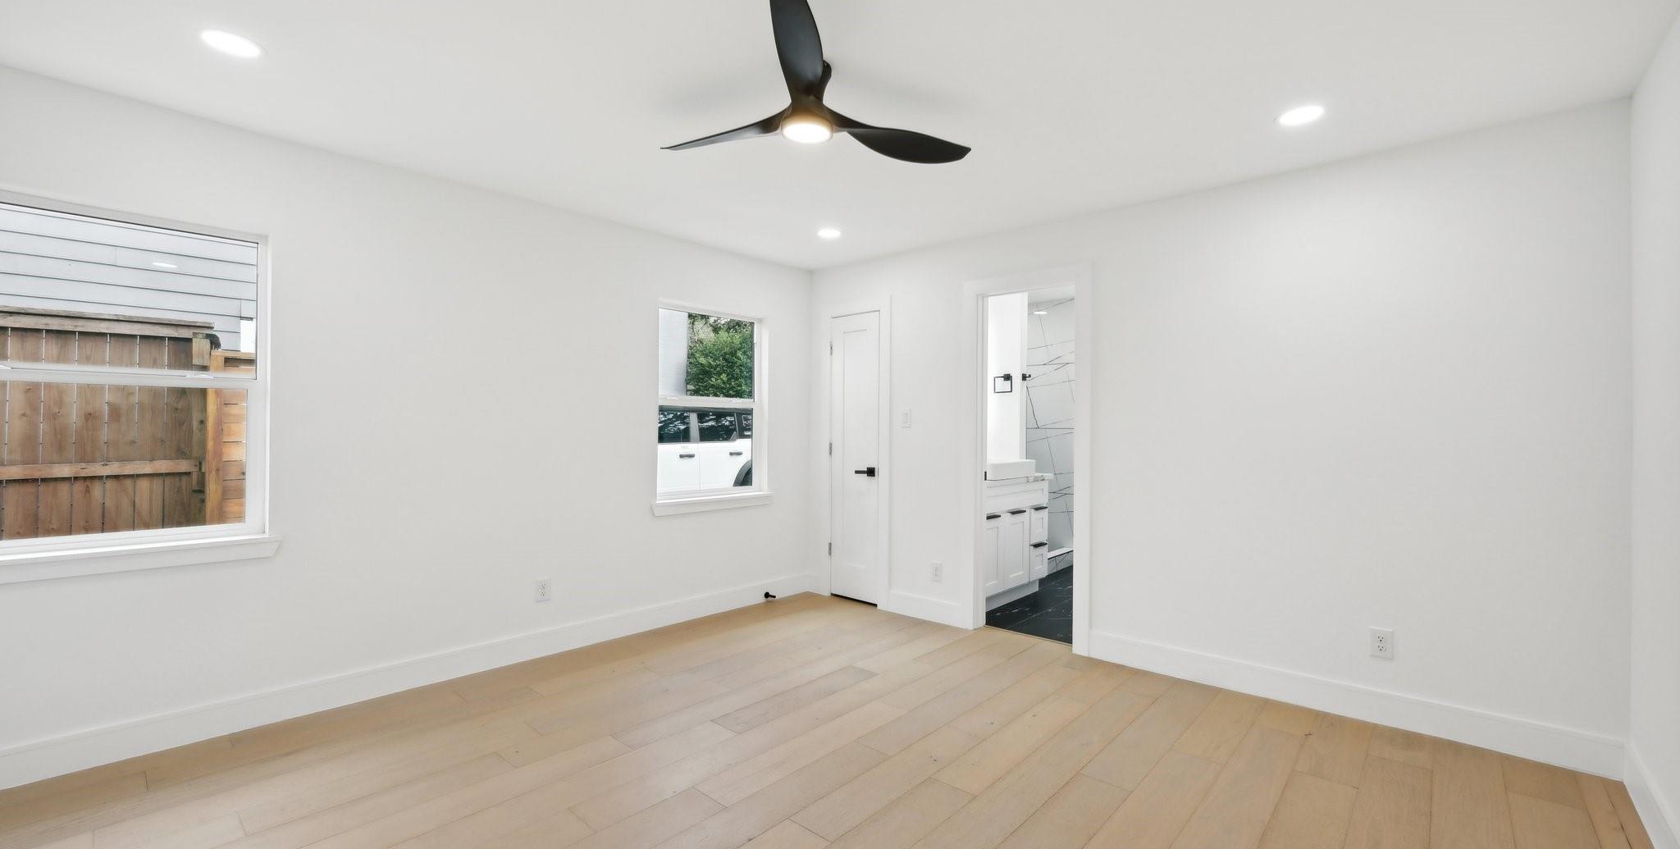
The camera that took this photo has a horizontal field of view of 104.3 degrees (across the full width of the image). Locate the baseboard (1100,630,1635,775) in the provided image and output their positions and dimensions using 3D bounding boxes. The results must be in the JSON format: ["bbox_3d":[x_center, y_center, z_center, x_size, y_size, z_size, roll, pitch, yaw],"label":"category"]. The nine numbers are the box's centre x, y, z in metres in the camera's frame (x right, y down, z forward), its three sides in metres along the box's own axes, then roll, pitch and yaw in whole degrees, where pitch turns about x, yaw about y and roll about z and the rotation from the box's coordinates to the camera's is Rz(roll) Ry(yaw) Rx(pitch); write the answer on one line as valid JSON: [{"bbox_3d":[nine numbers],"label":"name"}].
[{"bbox_3d":[2.055,1.177,2.905,1.883,0.142,0.017,0,0,42],"label":"baseboard"}]

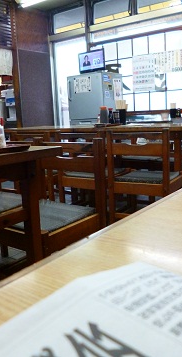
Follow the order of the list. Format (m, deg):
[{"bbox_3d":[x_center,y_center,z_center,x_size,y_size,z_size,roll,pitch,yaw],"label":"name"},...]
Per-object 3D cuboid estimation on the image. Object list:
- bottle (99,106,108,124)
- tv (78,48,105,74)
[{"bbox_3d":[0.132,-0.639,3.350,0.077,0.175,0.077,5,13,37],"label":"bottle"},{"bbox_3d":[0.010,-1.507,4.250,0.425,0.270,0.100,5,13,35],"label":"tv"}]

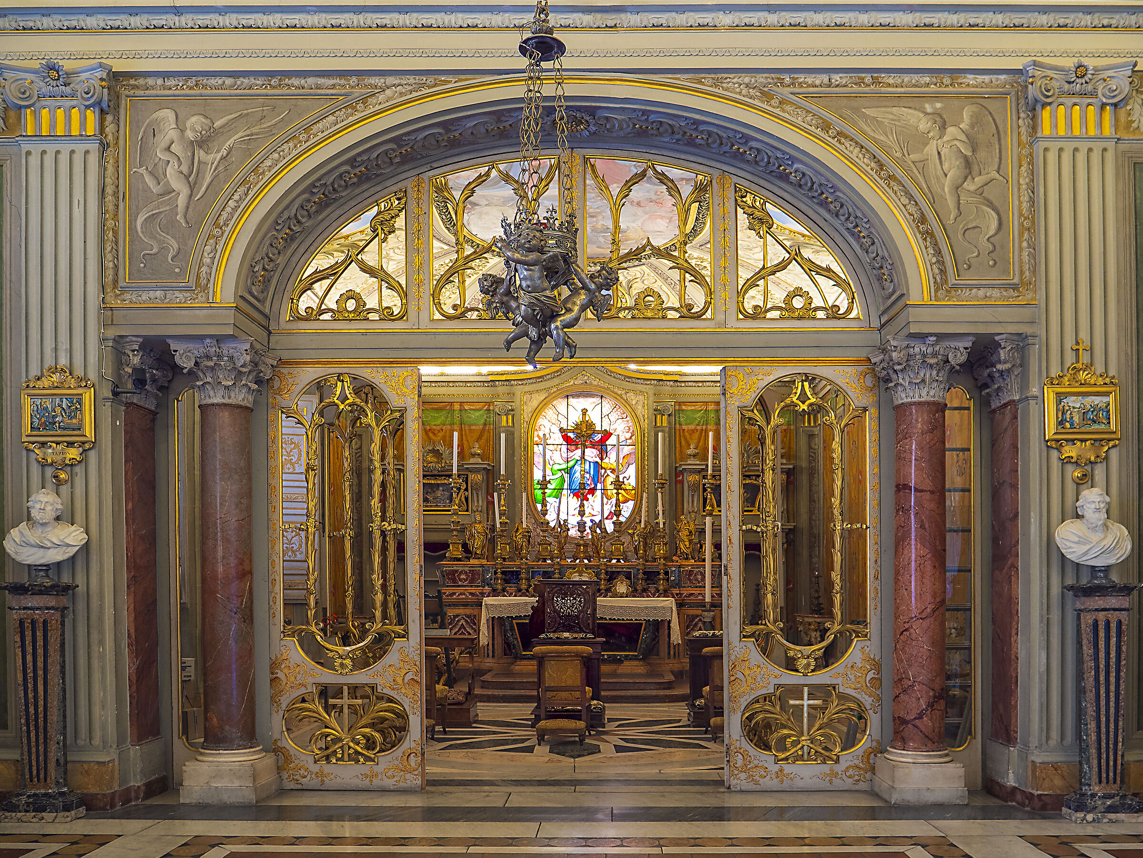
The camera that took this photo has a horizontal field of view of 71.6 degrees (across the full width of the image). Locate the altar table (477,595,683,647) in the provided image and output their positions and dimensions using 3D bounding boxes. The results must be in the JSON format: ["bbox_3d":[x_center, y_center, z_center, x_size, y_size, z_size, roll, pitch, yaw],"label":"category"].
[{"bbox_3d":[0.125,2.689,11.100,2.760,0.640,0.650,0,-3,1],"label":"altar table"}]

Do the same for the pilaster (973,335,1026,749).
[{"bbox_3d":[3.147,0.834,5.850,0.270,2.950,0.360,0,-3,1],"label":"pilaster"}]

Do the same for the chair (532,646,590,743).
[{"bbox_3d":[-0.085,2.530,7.550,0.540,0.860,0.600,0,-1,2],"label":"chair"}]

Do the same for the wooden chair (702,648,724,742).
[{"bbox_3d":[1.540,2.550,7.680,0.540,0.860,0.600,0,-1,2],"label":"wooden chair"}]

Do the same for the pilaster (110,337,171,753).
[{"bbox_3d":[-2.980,0.820,5.500,0.220,2.760,0.440,0,-1,0],"label":"pilaster"}]

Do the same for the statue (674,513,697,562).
[{"bbox_3d":[1.652,1.574,11.500,0.335,0.700,0.250,-1,-3,6],"label":"statue"}]

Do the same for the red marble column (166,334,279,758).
[{"bbox_3d":[-2.554,1.032,5.850,0.580,3.260,0.580,0,-3,1],"label":"red marble column"}]

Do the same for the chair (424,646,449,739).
[{"bbox_3d":[-1.540,2.570,7.730,0.540,0.860,0.600,0,-1,2],"label":"chair"}]

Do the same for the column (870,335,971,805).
[{"bbox_3d":[2.400,0.950,5.500,0.530,3.110,0.530,0,-1,0],"label":"column"}]

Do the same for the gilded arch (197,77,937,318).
[{"bbox_3d":[-0.030,-1.530,5.400,4.860,1.560,0.460,0,-1,0],"label":"gilded arch"}]

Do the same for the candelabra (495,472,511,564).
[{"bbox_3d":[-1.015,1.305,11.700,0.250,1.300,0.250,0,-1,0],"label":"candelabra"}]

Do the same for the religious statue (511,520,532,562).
[{"bbox_3d":[-0.719,1.626,11.500,0.310,0.620,0.240,0,-3,-3],"label":"religious statue"}]

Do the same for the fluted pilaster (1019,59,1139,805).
[{"bbox_3d":[3.300,0.030,5.170,0.720,4.770,0.320,0,-1,0],"label":"fluted pilaster"}]

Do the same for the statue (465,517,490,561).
[{"bbox_3d":[-1.361,1.594,11.500,0.340,0.635,0.240,0,-3,-3],"label":"statue"}]

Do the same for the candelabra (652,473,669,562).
[{"bbox_3d":[1.307,1.294,11.600,0.250,1.290,0.250,0,-3,0],"label":"candelabra"}]

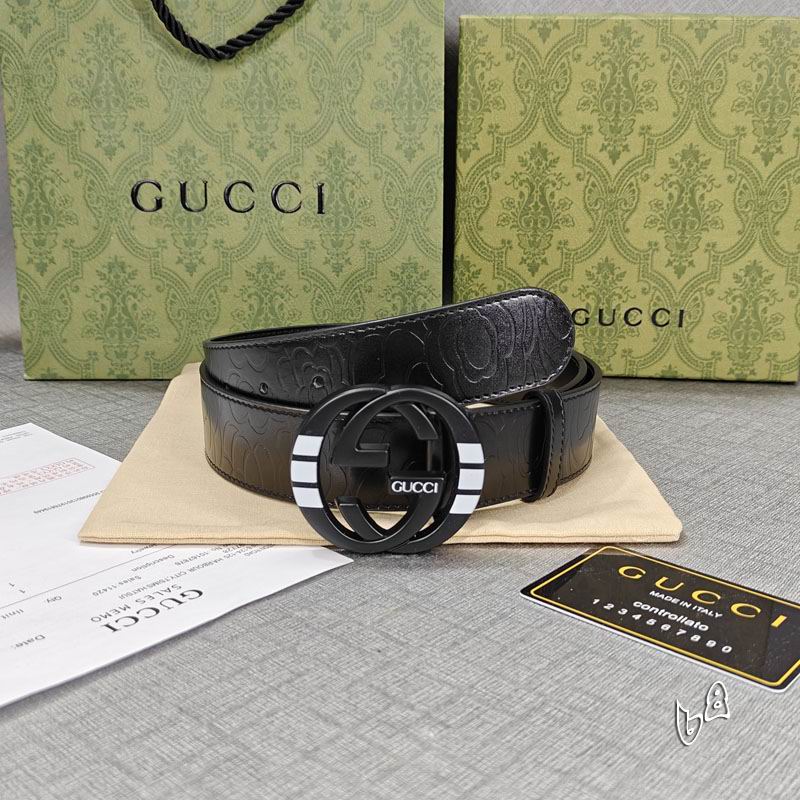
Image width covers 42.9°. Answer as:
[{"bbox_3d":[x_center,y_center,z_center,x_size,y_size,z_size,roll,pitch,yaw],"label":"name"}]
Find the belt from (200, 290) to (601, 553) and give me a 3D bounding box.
[{"bbox_3d":[0.000,-0.008,0.423,0.168,0.077,0.165,1,16,0],"label":"belt"}]

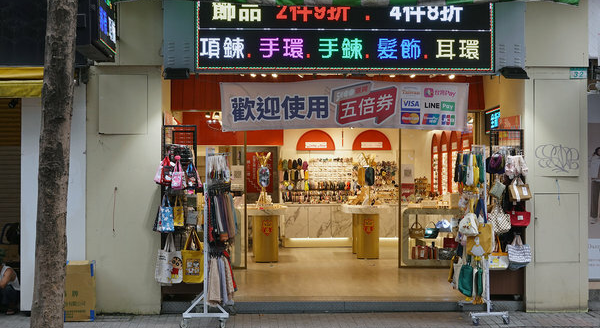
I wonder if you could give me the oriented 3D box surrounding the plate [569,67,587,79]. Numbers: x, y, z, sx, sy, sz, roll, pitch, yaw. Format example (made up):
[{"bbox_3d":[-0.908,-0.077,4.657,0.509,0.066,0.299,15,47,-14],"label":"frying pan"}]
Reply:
[{"bbox_3d":[3.312,-1.080,12.700,0.206,0.130,0.012,0,0,-2],"label":"plate"}]

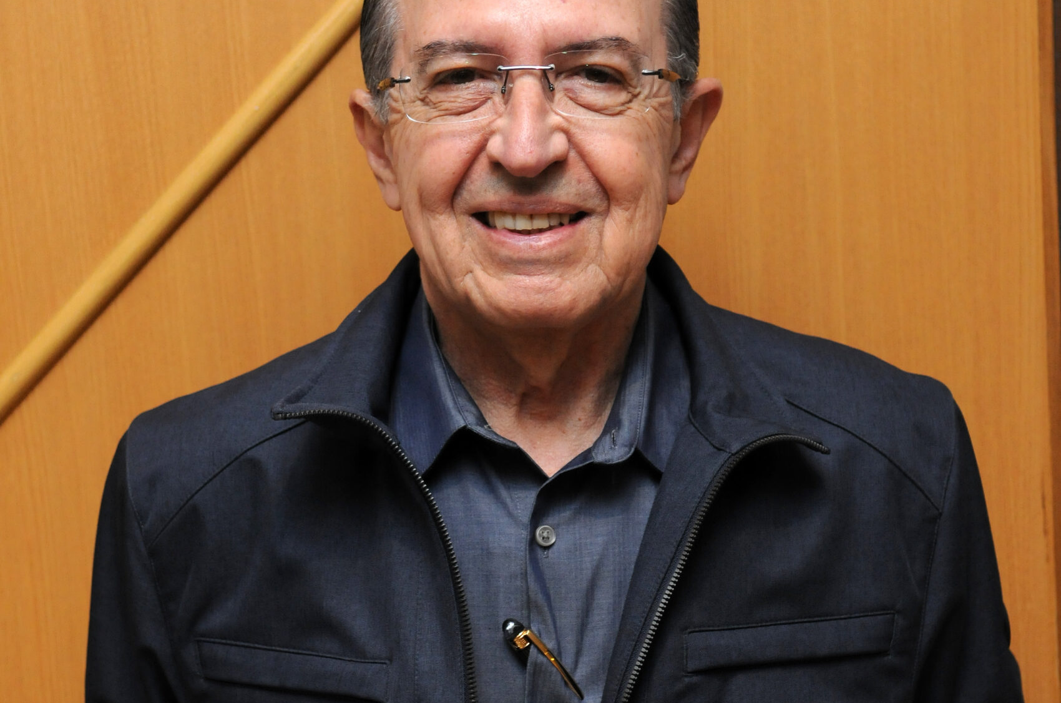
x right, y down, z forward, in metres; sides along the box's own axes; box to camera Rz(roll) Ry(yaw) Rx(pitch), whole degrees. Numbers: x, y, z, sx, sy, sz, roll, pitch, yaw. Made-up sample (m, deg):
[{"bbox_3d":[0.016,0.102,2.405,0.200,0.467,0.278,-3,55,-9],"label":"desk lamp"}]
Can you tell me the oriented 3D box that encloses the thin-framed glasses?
[{"bbox_3d":[0.003,-0.132,1.473,0.150,0.043,0.138,-2,3,2],"label":"thin-framed glasses"}]

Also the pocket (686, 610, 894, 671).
[{"bbox_3d":[0.132,0.149,1.490,0.114,0.024,0.014,-3,7,-17],"label":"pocket"}]

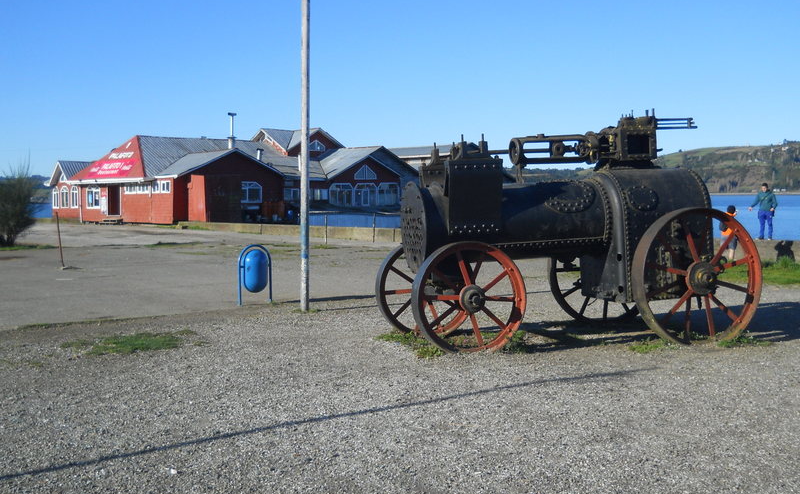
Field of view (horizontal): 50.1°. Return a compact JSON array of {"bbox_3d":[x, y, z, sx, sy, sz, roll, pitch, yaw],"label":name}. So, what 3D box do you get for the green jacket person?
[{"bbox_3d":[10.364,-1.004,24.400,0.760,1.640,0.420,2,4,38],"label":"green jacket person"}]

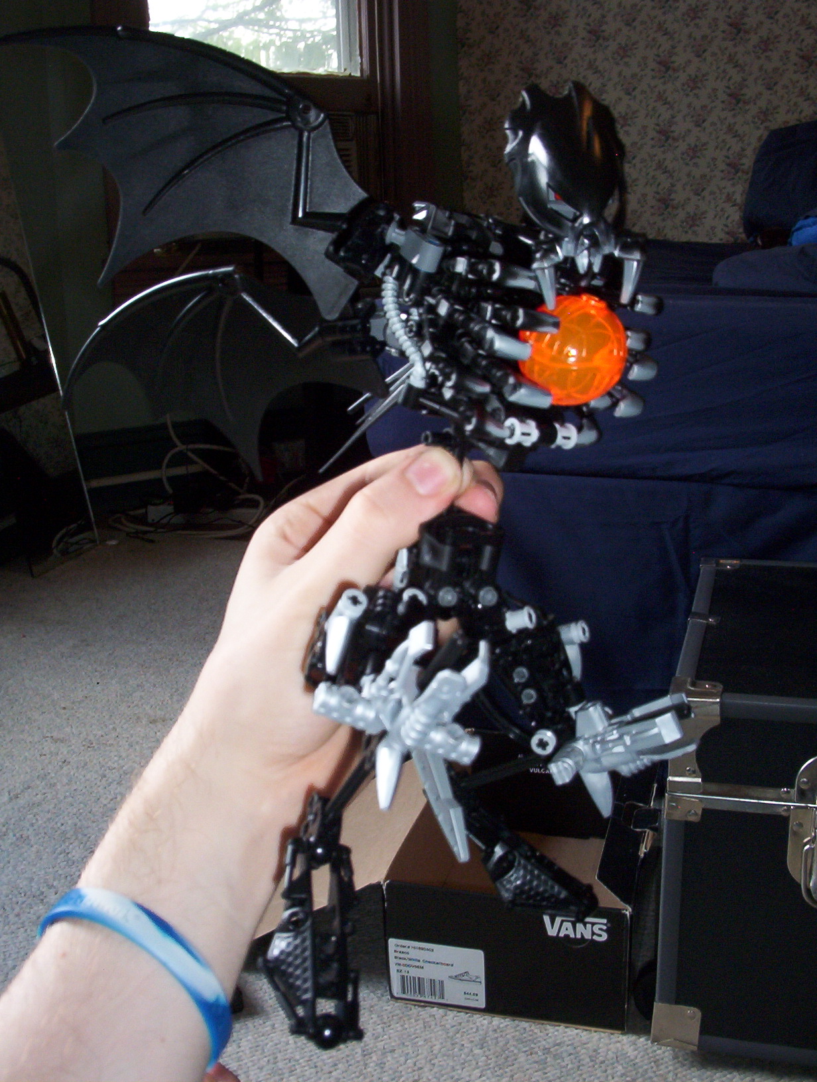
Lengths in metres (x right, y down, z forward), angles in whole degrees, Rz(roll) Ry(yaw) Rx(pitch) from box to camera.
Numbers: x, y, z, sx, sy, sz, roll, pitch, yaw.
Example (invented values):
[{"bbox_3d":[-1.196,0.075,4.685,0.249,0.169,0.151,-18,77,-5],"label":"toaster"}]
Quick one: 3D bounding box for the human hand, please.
[{"bbox_3d":[-0.021,0.024,0.415,0.088,0.123,0.090,12,-15,12],"label":"human hand"}]

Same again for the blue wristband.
[{"bbox_3d":[-0.083,0.134,0.357,0.061,0.072,0.013,-8,23,21],"label":"blue wristband"}]

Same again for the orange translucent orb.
[{"bbox_3d":[0.050,-0.058,0.370,0.034,0.034,0.034,-2,24,0],"label":"orange translucent orb"}]

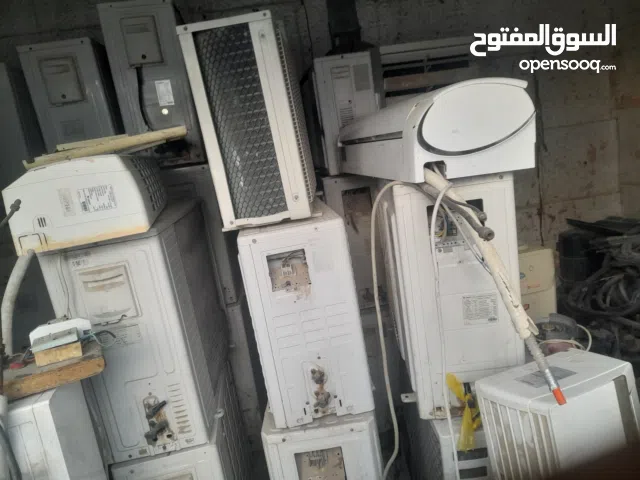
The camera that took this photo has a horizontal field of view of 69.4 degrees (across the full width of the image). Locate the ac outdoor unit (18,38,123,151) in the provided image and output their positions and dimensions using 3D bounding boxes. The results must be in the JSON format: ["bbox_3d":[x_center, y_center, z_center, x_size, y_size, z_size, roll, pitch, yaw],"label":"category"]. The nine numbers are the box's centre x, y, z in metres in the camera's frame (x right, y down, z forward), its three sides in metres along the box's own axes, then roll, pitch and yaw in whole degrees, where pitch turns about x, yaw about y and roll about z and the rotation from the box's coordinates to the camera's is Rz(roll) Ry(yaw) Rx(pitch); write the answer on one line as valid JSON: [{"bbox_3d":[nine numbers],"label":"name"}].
[{"bbox_3d":[-1.178,-0.662,2.439,0.295,0.560,0.790,-11,13,-8],"label":"ac outdoor unit"}]

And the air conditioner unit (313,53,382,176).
[{"bbox_3d":[0.086,-0.688,2.617,0.275,0.545,0.770,-11,13,-7],"label":"air conditioner unit"}]

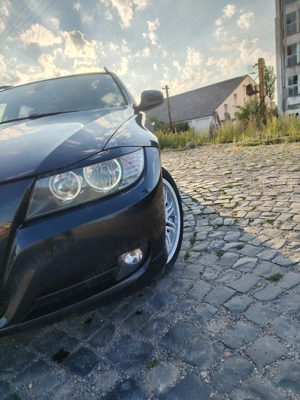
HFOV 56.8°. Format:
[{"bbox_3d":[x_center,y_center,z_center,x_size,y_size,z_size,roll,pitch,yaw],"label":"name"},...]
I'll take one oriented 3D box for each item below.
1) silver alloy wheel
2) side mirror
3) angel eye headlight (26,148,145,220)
[{"bbox_3d":[0.007,0.125,1.626,0.200,0.480,0.480,-1,17,26],"label":"silver alloy wheel"},{"bbox_3d":[0.015,-0.803,2.250,0.235,0.160,0.140,-9,16,0],"label":"side mirror"},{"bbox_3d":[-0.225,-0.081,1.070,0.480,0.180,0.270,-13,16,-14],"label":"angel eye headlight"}]

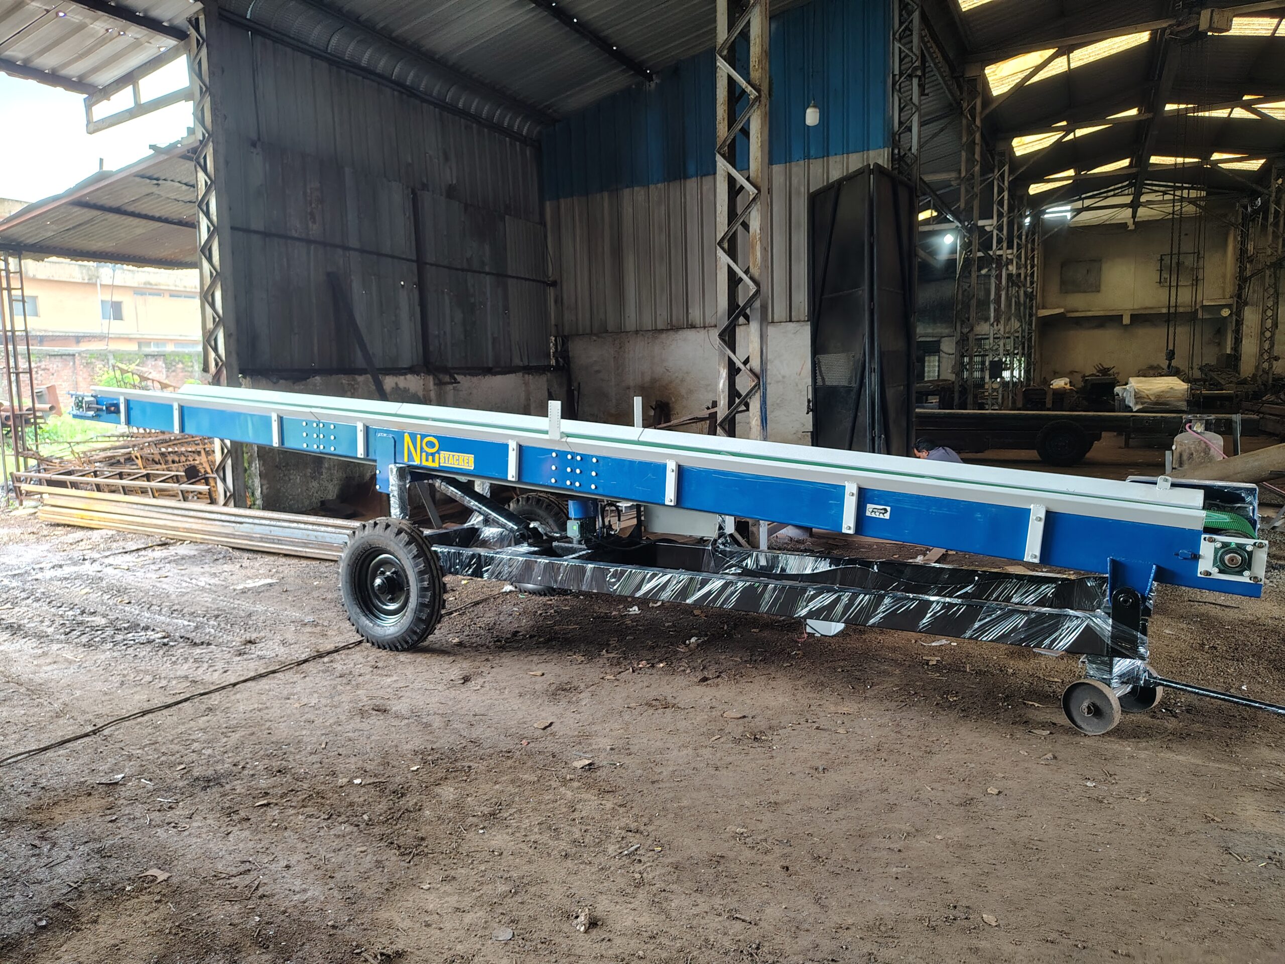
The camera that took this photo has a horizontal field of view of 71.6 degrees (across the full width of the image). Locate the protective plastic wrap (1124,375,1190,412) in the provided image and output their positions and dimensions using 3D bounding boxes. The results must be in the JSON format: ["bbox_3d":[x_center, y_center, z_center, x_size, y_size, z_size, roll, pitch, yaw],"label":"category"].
[{"bbox_3d":[10.793,-1.841,18.700,1.030,0.680,0.800,1,7,21],"label":"protective plastic wrap"}]

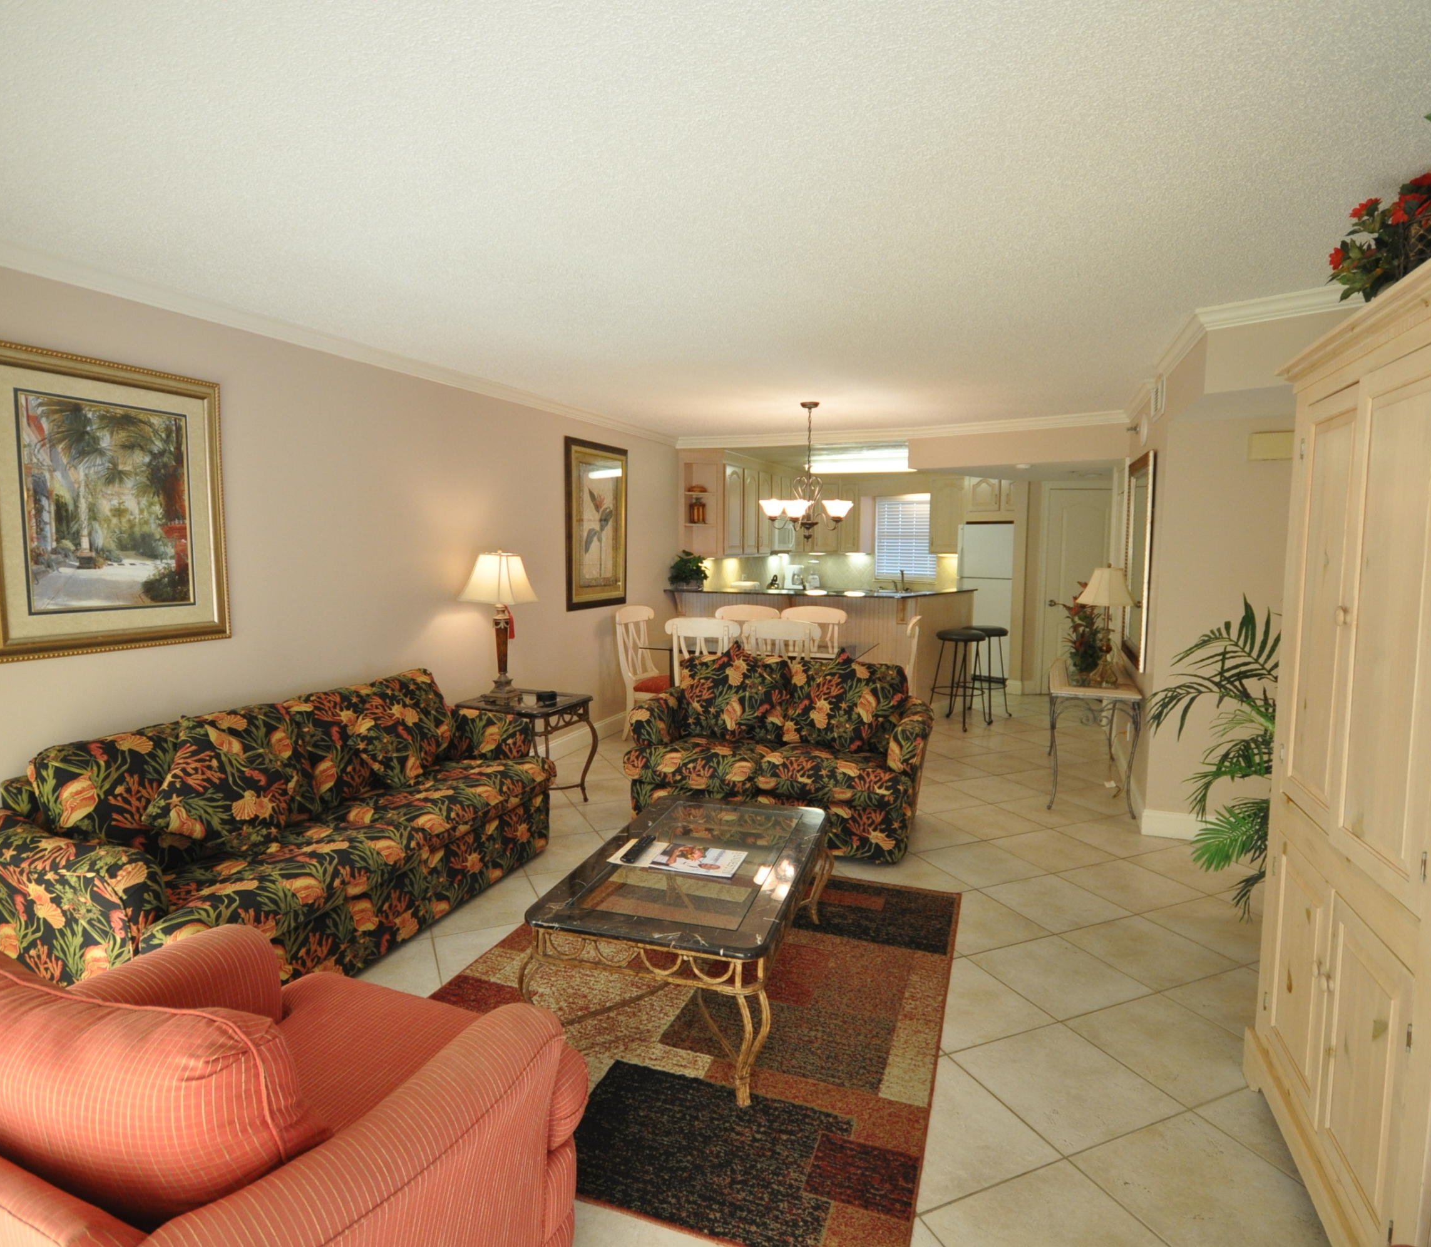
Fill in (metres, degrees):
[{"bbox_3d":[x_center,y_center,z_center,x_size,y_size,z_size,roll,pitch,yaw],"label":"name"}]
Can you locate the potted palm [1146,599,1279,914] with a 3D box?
[{"bbox_3d":[2.081,0.469,2.922,0.880,1.406,0.880,2,6,22],"label":"potted palm"}]

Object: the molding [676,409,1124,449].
[{"bbox_3d":[1.327,-1.590,6.464,3.650,0.095,0.090,2,6,21],"label":"molding"}]

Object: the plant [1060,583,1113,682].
[{"bbox_3d":[2.199,0.069,4.629,0.330,0.603,0.320,2,6,22],"label":"plant"}]

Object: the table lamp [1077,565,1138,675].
[{"bbox_3d":[2.300,0.000,4.597,0.320,0.700,0.320,2,6,21],"label":"table lamp"}]

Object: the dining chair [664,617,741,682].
[{"bbox_3d":[-0.003,0.441,5.516,0.540,1.000,0.540,2,6,21],"label":"dining chair"}]

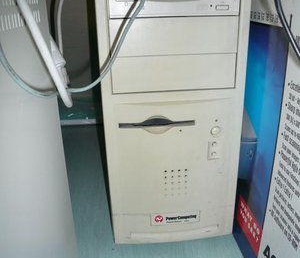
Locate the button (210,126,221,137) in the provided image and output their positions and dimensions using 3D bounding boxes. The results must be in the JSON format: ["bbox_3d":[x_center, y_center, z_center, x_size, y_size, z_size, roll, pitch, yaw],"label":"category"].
[{"bbox_3d":[0.084,0.003,0.416,0.013,0.014,0.004,-3,20,-5],"label":"button"}]

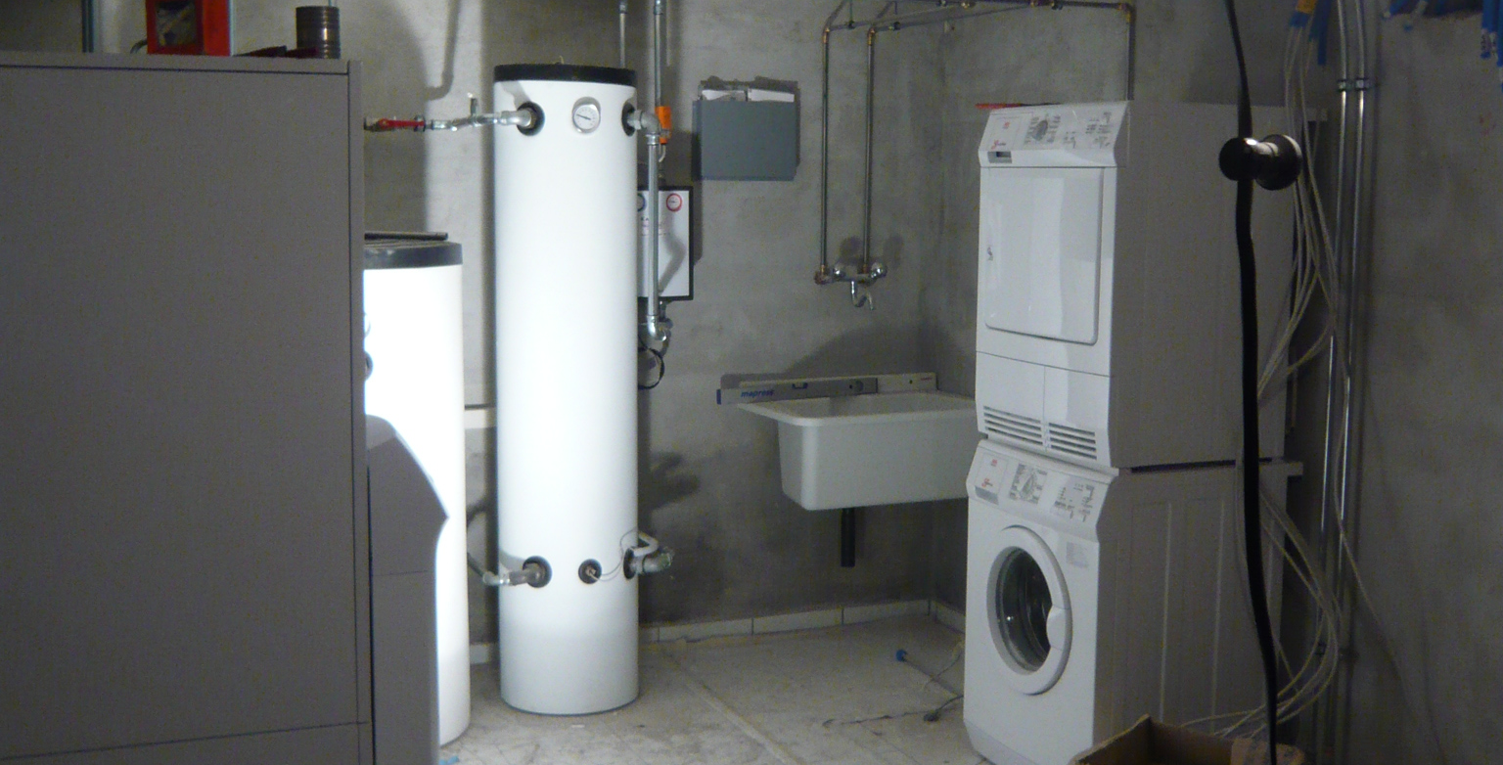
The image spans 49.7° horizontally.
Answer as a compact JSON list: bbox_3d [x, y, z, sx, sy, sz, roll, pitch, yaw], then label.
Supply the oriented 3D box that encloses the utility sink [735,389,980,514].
[{"bbox_3d":[0.383,0.222,5.284,0.700,0.290,0.460,-3,8,-22],"label":"utility sink"}]

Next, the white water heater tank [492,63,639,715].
[{"bbox_3d":[-0.534,0.021,4.706,0.410,1.826,0.410,-3,8,-22],"label":"white water heater tank"}]

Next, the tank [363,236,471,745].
[{"bbox_3d":[-1.108,0.287,4.442,0.640,1.360,0.640,-3,8,-22],"label":"tank"}]

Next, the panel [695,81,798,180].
[{"bbox_3d":[-0.022,-0.779,5.193,0.320,0.270,0.080,-3,8,-22],"label":"panel"}]

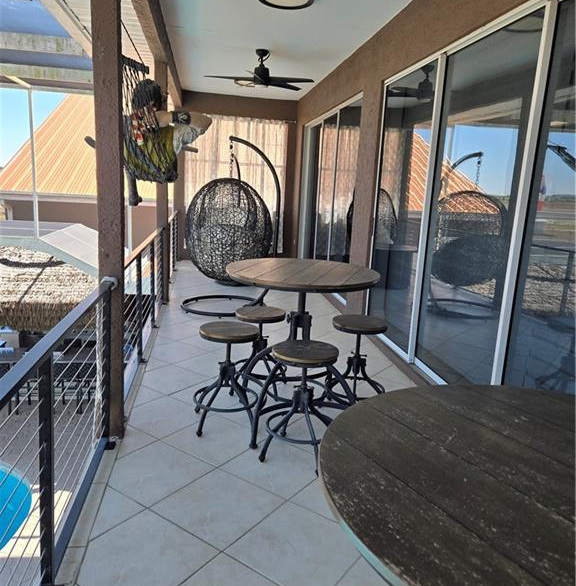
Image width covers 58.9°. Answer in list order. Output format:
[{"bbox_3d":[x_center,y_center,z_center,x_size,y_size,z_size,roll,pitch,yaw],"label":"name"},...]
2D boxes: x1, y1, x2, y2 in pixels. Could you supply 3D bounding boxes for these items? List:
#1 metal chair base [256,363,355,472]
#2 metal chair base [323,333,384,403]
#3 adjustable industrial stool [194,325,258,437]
[{"bbox_3d":[0.081,0.628,2.821,0.430,0.582,0.430,1,12,-10],"label":"metal chair base"},{"bbox_3d":[0.501,0.499,3.674,0.430,0.530,0.430,1,12,-10],"label":"metal chair base"},{"bbox_3d":[-0.370,0.520,3.151,0.430,0.610,0.430,1,12,-10],"label":"adjustable industrial stool"}]

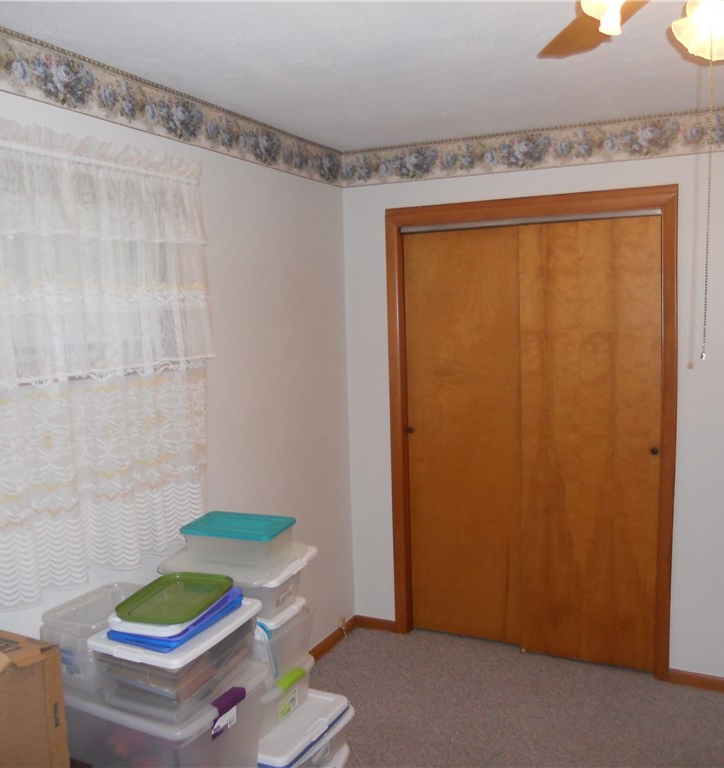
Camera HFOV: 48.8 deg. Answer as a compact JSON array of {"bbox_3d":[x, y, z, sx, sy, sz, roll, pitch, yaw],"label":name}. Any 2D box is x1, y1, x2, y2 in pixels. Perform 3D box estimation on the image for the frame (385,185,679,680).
[{"bbox_3d":[0.750,0.226,3.709,1.313,2.133,0.120,1,6,26],"label":"frame"}]

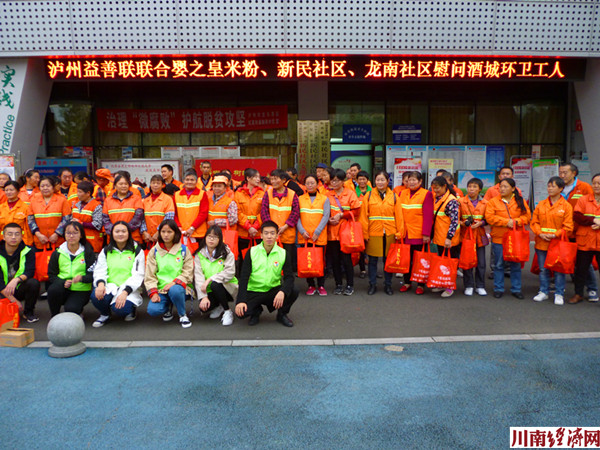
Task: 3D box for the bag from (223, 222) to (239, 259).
[{"bbox_3d":[-0.914,0.200,6.250,0.290,0.520,0.130,2,6,23],"label":"bag"}]

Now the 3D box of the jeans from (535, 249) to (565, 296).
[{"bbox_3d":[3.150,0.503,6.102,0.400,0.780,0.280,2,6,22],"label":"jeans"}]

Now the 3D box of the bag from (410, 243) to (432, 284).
[{"bbox_3d":[1.586,0.497,6.257,0.350,0.546,0.110,1,5,18],"label":"bag"}]

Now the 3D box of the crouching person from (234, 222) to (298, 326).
[{"bbox_3d":[-0.359,0.509,5.200,0.660,1.060,0.680,0,5,3],"label":"crouching person"}]

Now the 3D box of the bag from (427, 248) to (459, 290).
[{"bbox_3d":[1.780,0.557,6.061,0.370,0.530,0.110,1,5,18],"label":"bag"}]

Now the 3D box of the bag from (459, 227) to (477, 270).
[{"bbox_3d":[2.146,0.300,6.200,0.140,0.540,0.280,4,7,37],"label":"bag"}]

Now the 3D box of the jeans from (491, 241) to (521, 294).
[{"bbox_3d":[2.627,0.512,6.188,0.380,0.759,0.270,2,5,20],"label":"jeans"}]

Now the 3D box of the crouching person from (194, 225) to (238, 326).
[{"bbox_3d":[-0.876,0.508,5.124,0.440,0.987,0.620,0,4,5],"label":"crouching person"}]

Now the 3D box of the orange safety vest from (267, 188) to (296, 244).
[{"bbox_3d":[-0.237,-0.109,6.221,0.400,0.720,0.280,1,6,10],"label":"orange safety vest"}]

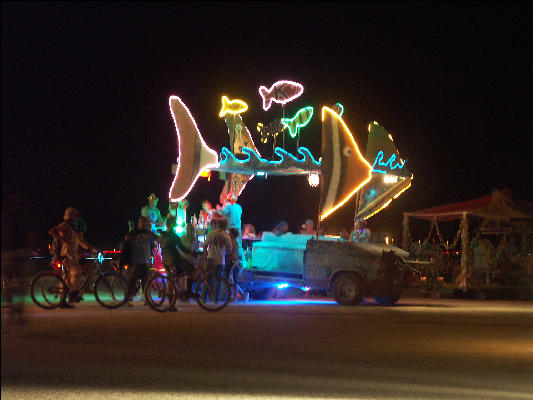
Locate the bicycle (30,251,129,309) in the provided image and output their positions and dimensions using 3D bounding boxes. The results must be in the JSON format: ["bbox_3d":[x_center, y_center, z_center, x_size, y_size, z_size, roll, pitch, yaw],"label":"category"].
[{"bbox_3d":[-3.348,1.430,26.500,1.760,1.040,0.600,0,-2,-9],"label":"bicycle"}]

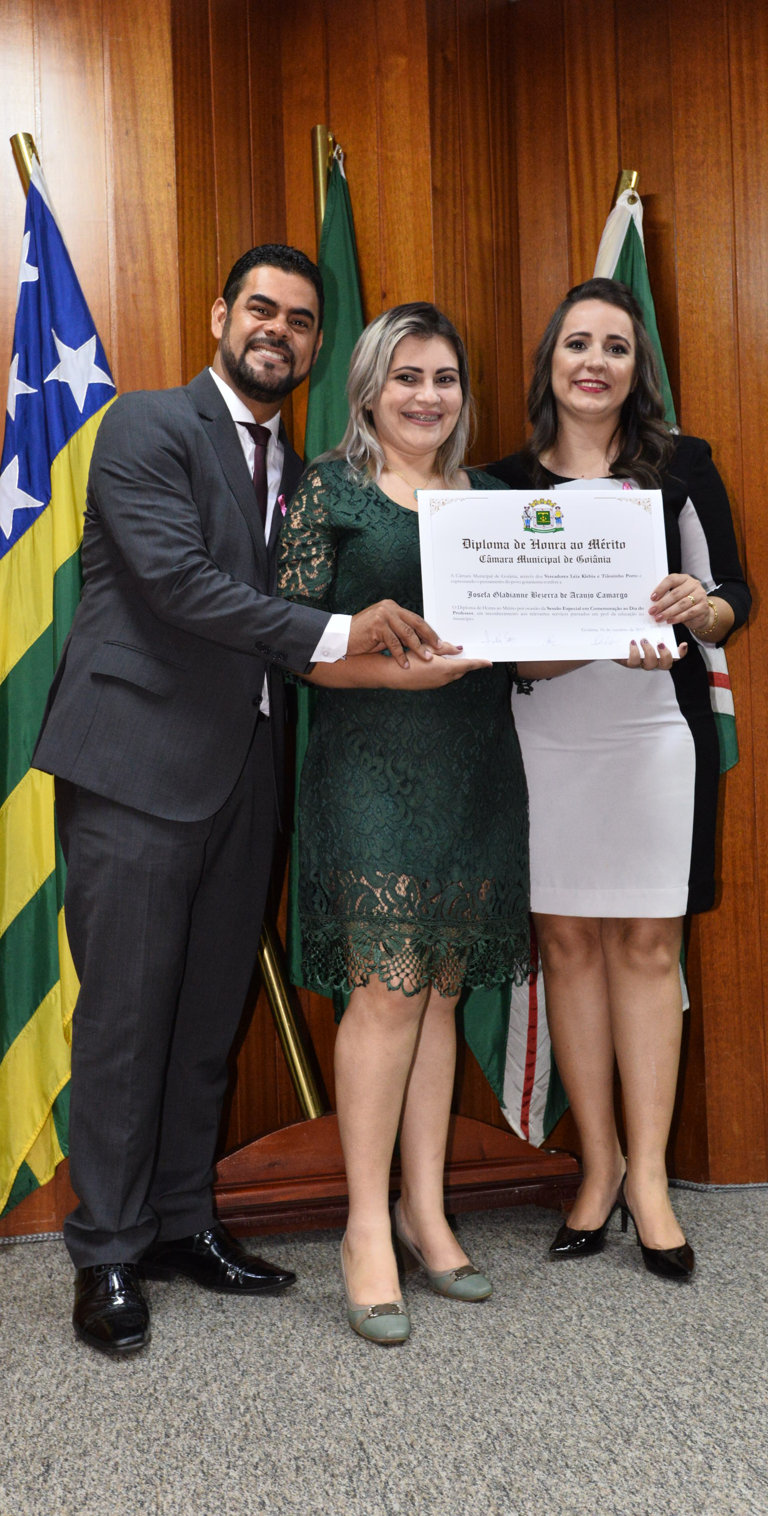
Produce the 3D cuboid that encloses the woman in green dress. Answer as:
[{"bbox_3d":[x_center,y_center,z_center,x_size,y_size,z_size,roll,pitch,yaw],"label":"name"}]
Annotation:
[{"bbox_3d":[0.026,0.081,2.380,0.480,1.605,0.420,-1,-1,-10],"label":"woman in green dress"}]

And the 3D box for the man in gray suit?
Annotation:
[{"bbox_3d":[-0.265,0.037,2.391,0.560,1.710,0.560,-1,-2,-38],"label":"man in gray suit"}]

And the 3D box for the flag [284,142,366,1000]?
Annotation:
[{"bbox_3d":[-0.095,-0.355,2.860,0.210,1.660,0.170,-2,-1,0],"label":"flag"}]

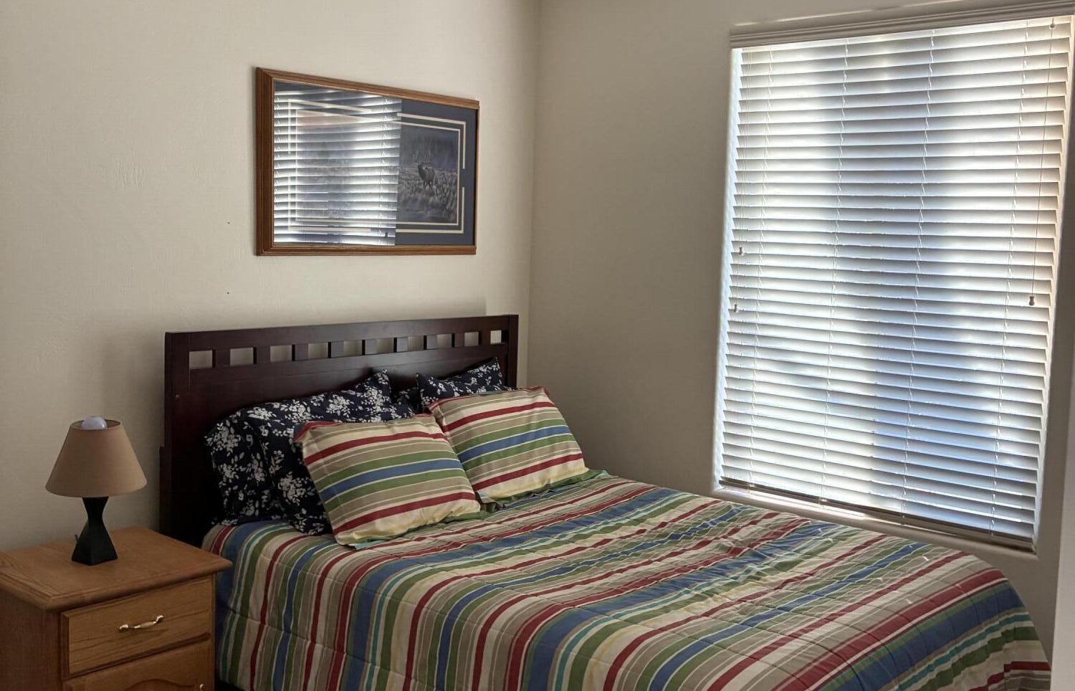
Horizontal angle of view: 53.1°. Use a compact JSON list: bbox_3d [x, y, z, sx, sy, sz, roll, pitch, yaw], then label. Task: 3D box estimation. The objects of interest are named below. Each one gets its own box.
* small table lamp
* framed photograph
[{"bbox_3d":[-1.263,0.407,3.067,0.270,0.413,0.270,7,8,40],"label":"small table lamp"},{"bbox_3d":[-0.594,-0.647,4.010,0.028,0.620,1.067,7,8,40],"label":"framed photograph"}]

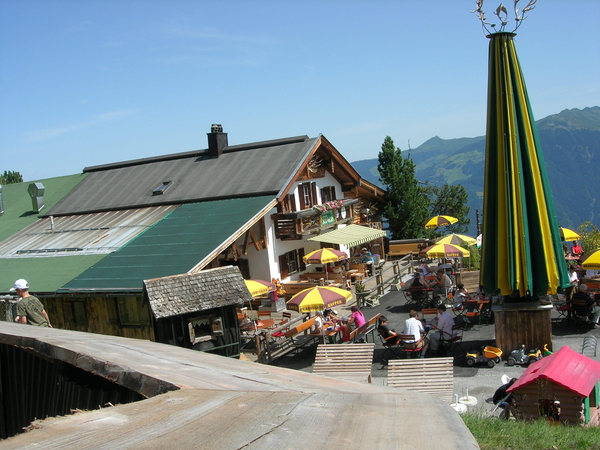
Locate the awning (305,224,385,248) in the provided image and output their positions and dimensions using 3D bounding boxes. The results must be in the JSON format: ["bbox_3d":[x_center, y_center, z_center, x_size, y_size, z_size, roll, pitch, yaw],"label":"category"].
[{"bbox_3d":[2.277,0.541,29.950,1.750,0.540,4.690,-4,6,29],"label":"awning"}]

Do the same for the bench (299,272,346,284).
[{"bbox_3d":[0.904,2.454,26.572,1.950,0.880,0.580,-4,6,29],"label":"bench"}]

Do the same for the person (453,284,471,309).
[{"bbox_3d":[4.976,2.391,20.109,0.780,1.210,0.480,-5,5,12],"label":"person"}]

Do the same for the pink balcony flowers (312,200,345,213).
[{"bbox_3d":[1.206,-0.812,27.874,0.360,0.360,3.200,-4,5,27],"label":"pink balcony flowers"}]

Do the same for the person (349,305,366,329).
[{"bbox_3d":[1.679,2.884,18.577,0.750,1.260,0.500,-4,5,27],"label":"person"}]

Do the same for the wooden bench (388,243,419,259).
[{"bbox_3d":[5.583,1.390,34.785,2.000,0.860,0.550,-4,4,18],"label":"wooden bench"}]

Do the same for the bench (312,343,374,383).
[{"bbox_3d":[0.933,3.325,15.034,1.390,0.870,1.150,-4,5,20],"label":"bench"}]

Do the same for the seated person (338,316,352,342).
[{"bbox_3d":[1.089,2.993,17.466,0.650,1.130,0.420,-3,5,27],"label":"seated person"}]

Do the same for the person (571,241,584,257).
[{"bbox_3d":[10.900,1.250,26.000,0.520,1.300,0.780,-4,5,27],"label":"person"}]

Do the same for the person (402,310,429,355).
[{"bbox_3d":[2.884,2.821,16.542,0.520,1.270,0.850,-4,4,18],"label":"person"}]

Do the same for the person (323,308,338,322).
[{"bbox_3d":[1.047,2.965,19.133,0.720,1.170,0.480,-4,5,27],"label":"person"}]

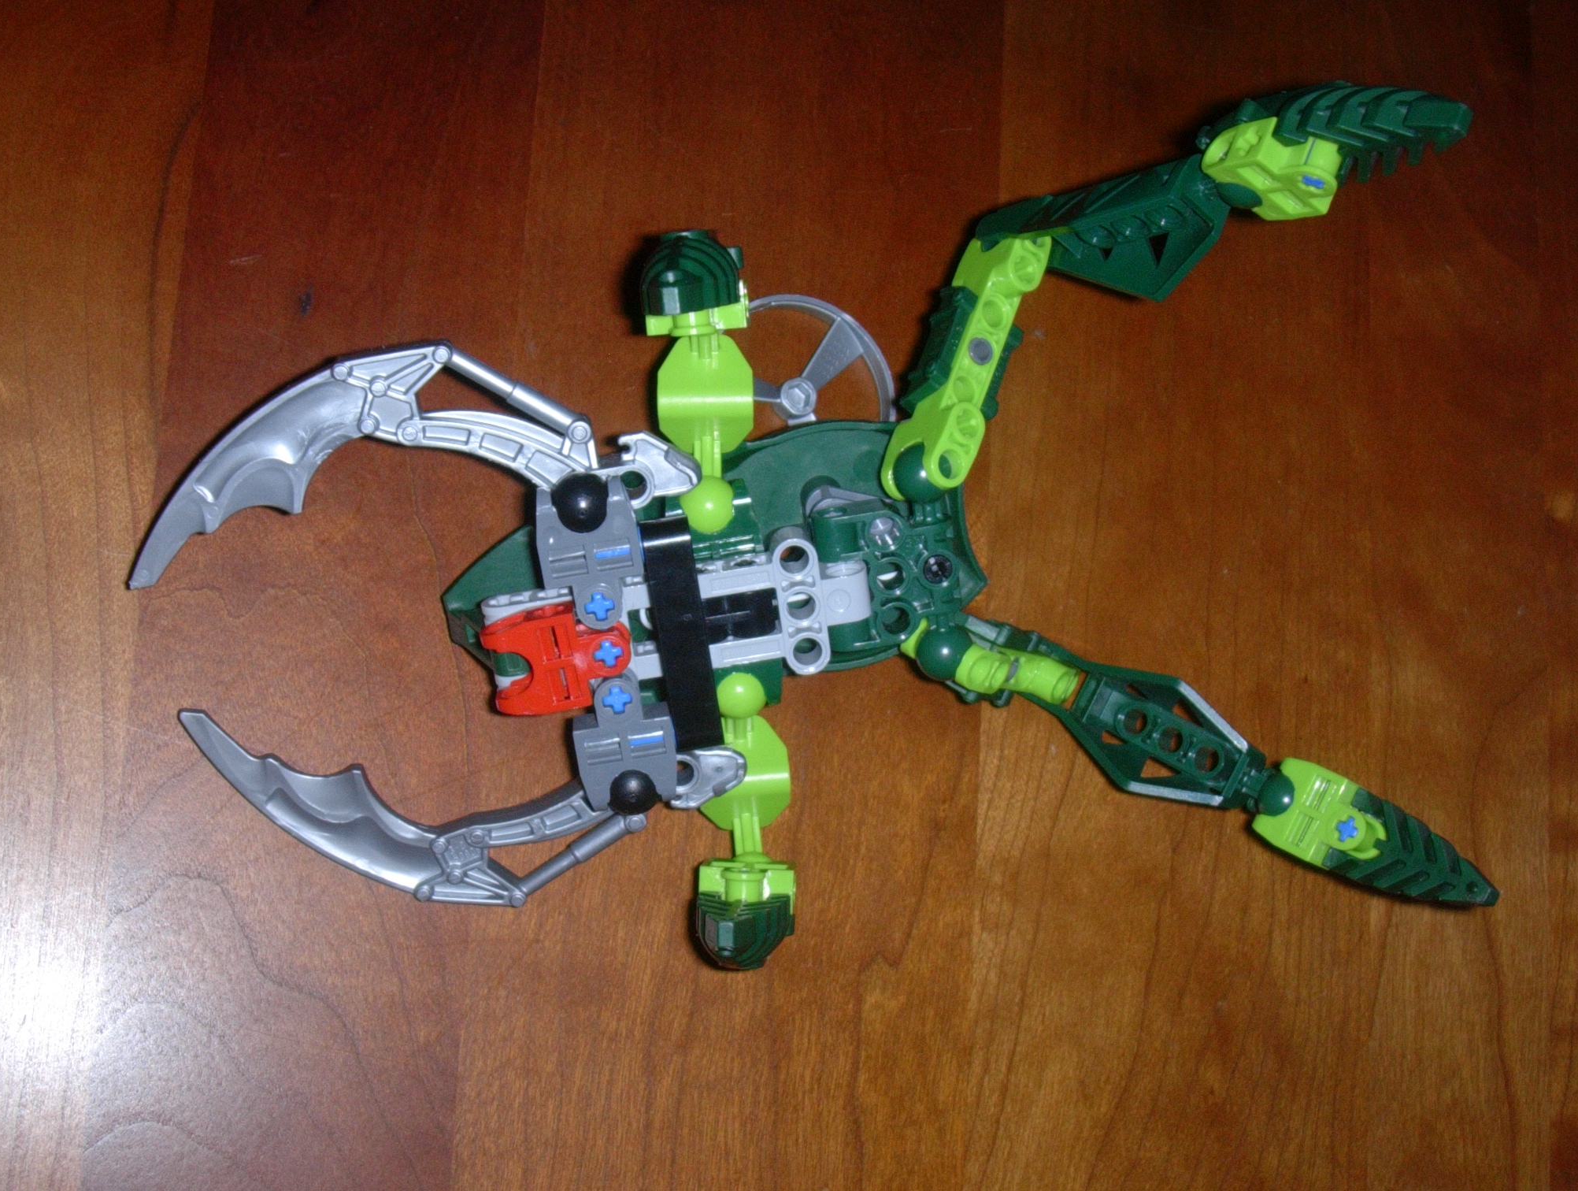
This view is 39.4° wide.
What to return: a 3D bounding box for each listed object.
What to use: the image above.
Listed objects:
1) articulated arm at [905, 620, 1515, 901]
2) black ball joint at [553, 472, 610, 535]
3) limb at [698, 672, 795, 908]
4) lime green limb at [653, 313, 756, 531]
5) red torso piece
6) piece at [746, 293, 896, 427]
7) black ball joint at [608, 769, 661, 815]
[{"bbox_3d":[0.076,0.032,0.414,0.121,0.038,0.027,25,79,3],"label":"articulated arm"},{"bbox_3d":[-0.035,-0.016,0.373,0.010,0.010,0.010,0,78,-2],"label":"black ball joint"},{"bbox_3d":[-0.008,0.035,0.402,0.018,0.013,0.043,-2,85,-2],"label":"limb"},{"bbox_3d":[-0.015,-0.032,0.391,0.018,0.013,0.043,-2,85,-2],"label":"lime green limb"},{"bbox_3d":[-0.039,0.011,0.368,0.024,0.011,0.016,-9,100,-7],"label":"red torso piece"},{"bbox_3d":[0.000,-0.039,0.448,0.044,0.011,0.044,1,83,-7],"label":"piece"},{"bbox_3d":[-0.027,0.035,0.386,0.010,0.010,0.010,0,78,-2],"label":"black ball joint"}]

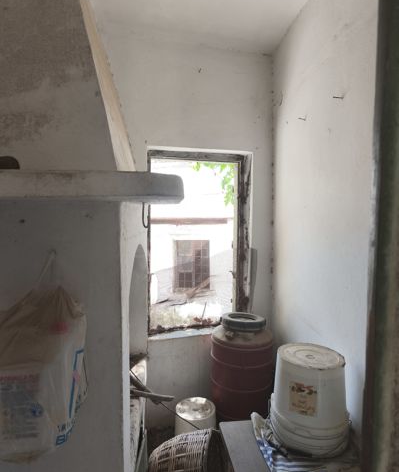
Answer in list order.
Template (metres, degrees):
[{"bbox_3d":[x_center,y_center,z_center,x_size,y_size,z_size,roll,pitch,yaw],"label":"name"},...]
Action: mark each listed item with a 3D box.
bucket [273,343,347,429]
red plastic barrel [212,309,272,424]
[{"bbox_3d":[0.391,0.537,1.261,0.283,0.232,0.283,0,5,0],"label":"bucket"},{"bbox_3d":[0.304,0.917,2.515,0.435,0.680,0.435,0,5,0],"label":"red plastic barrel"}]

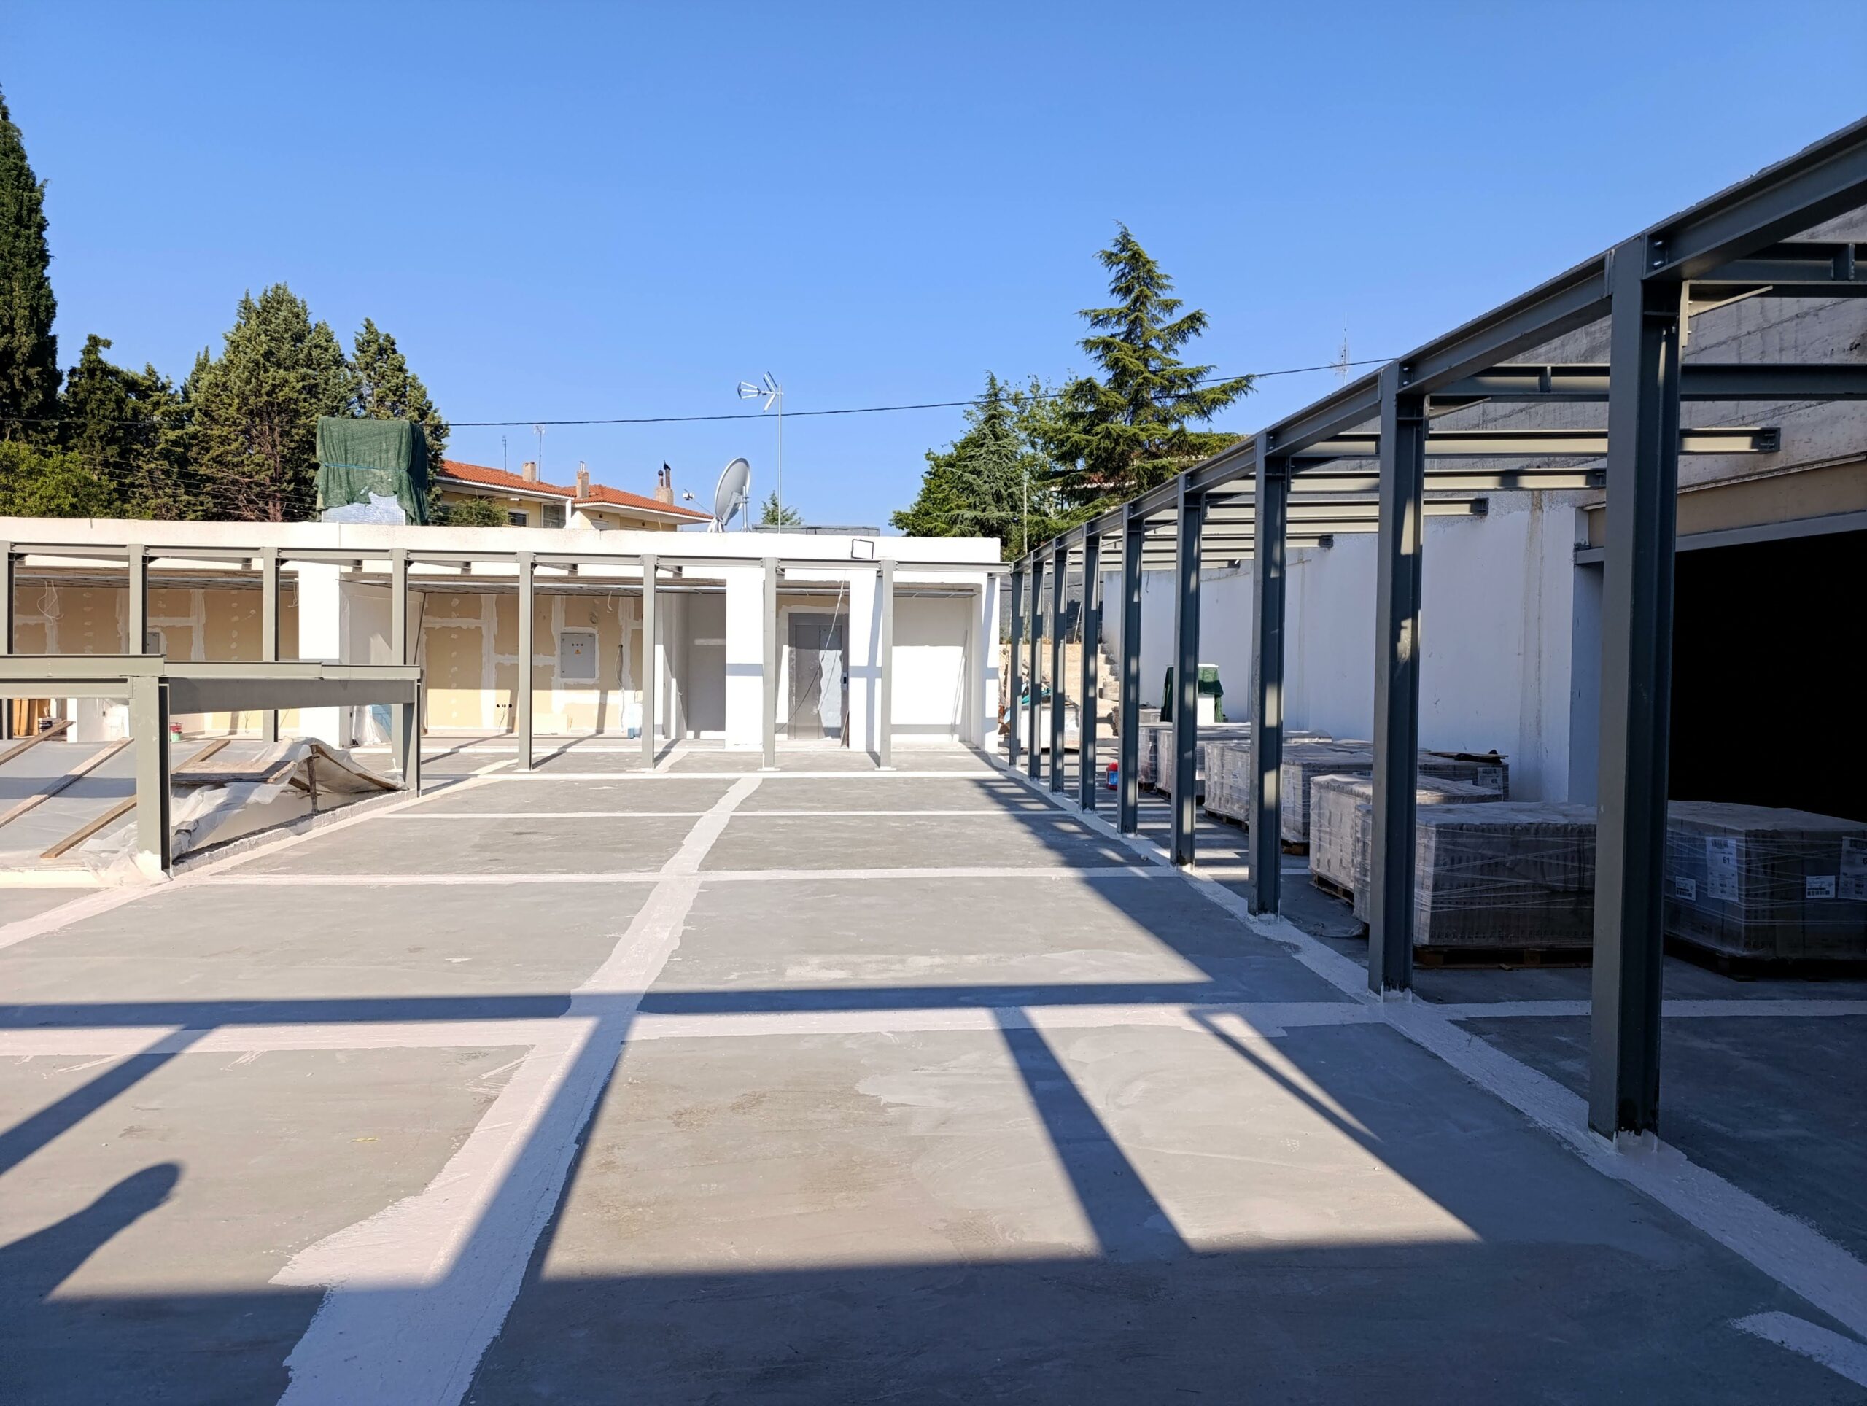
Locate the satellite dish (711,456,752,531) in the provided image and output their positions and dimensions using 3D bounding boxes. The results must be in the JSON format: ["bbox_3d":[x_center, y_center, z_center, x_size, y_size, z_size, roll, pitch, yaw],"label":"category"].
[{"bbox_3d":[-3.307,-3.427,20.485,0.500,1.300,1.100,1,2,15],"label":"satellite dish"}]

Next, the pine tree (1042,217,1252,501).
[{"bbox_3d":[6.276,-7.777,36.000,5.900,12.050,5.900,0,2,-4],"label":"pine tree"}]

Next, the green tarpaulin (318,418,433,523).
[{"bbox_3d":[-9.111,-3.746,20.132,1.450,1.700,0.950,0,2,-4],"label":"green tarpaulin"}]

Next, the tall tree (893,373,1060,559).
[{"bbox_3d":[1.253,-5.466,35.000,4.400,7.520,4.400,0,2,-4],"label":"tall tree"}]

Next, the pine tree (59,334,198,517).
[{"bbox_3d":[-20.071,-5.369,31.000,3.200,7.720,3.200,0,2,-4],"label":"pine tree"}]

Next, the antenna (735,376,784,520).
[{"bbox_3d":[-2.893,-4.181,20.886,0.850,2.750,0.500,0,2,-15],"label":"antenna"}]

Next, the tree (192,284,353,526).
[{"bbox_3d":[-16.887,-6.143,32.000,4.200,9.170,4.200,0,2,-4],"label":"tree"}]

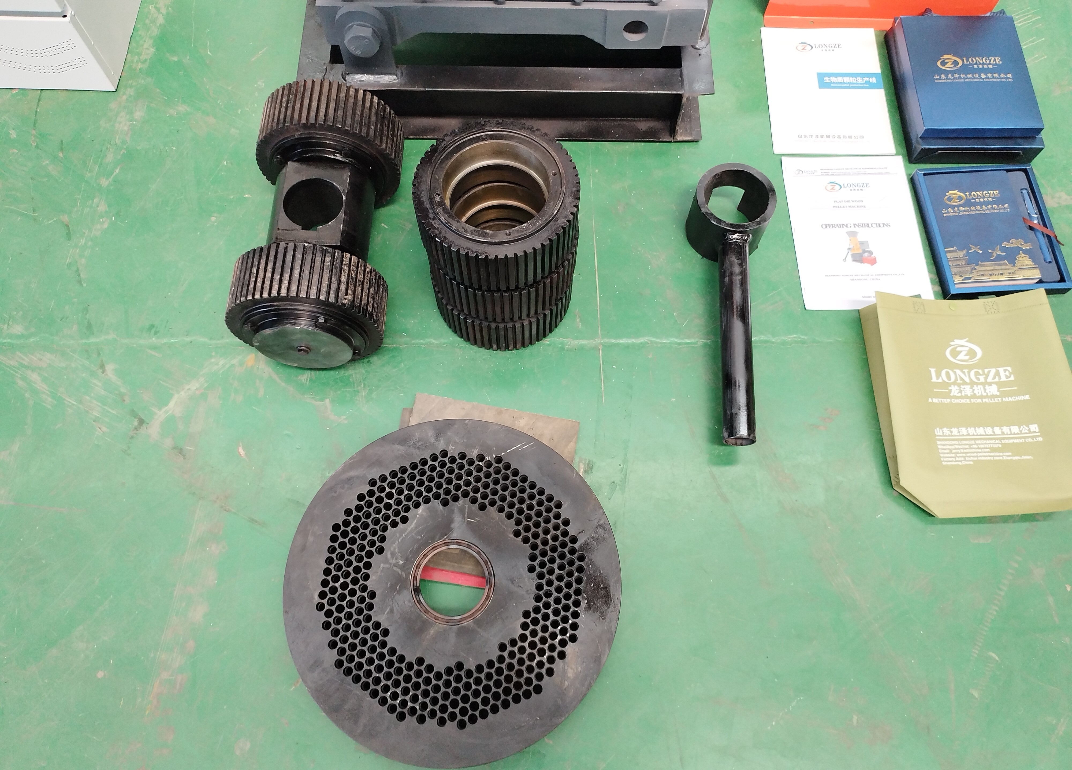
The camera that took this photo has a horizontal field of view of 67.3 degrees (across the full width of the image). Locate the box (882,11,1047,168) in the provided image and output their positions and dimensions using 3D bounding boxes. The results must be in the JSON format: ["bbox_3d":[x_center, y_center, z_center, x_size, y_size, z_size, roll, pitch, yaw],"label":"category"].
[{"bbox_3d":[0.747,-0.526,1.417,0.207,0.073,0.280,0,67,1],"label":"box"}]

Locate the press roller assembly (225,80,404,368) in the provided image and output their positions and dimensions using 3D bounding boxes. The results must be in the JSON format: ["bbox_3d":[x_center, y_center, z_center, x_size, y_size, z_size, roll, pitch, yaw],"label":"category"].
[{"bbox_3d":[-0.329,-0.245,1.237,0.220,0.220,0.421,0,67,1],"label":"press roller assembly"}]

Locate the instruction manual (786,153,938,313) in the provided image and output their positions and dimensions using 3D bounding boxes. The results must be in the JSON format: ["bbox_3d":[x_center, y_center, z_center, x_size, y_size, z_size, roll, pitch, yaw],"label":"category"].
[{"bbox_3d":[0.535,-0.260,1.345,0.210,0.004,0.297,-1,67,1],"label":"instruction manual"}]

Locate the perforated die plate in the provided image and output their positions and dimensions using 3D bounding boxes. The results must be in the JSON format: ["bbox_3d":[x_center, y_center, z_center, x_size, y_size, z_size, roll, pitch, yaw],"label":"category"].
[{"bbox_3d":[-0.113,0.270,1.093,0.453,0.042,0.453,0,71,0],"label":"perforated die plate"}]

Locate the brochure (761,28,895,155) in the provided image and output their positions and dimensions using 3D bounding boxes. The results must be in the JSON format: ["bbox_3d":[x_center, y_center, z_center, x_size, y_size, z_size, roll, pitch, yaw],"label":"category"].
[{"bbox_3d":[0.526,-0.537,1.462,0.210,0.005,0.297,1,67,2],"label":"brochure"}]

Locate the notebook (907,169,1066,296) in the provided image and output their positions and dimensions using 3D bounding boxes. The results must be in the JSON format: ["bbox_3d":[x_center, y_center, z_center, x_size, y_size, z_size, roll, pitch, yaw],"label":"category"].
[{"bbox_3d":[0.747,-0.256,1.329,0.192,0.026,0.235,-3,67,0],"label":"notebook"}]

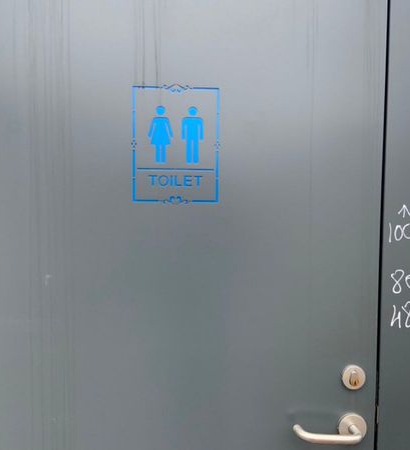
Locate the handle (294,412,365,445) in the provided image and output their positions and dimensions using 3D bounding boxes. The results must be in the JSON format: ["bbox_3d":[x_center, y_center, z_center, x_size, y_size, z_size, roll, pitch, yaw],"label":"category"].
[{"bbox_3d":[0.239,0.391,0.935,0.146,0.053,0.062,0,3,-4],"label":"handle"}]

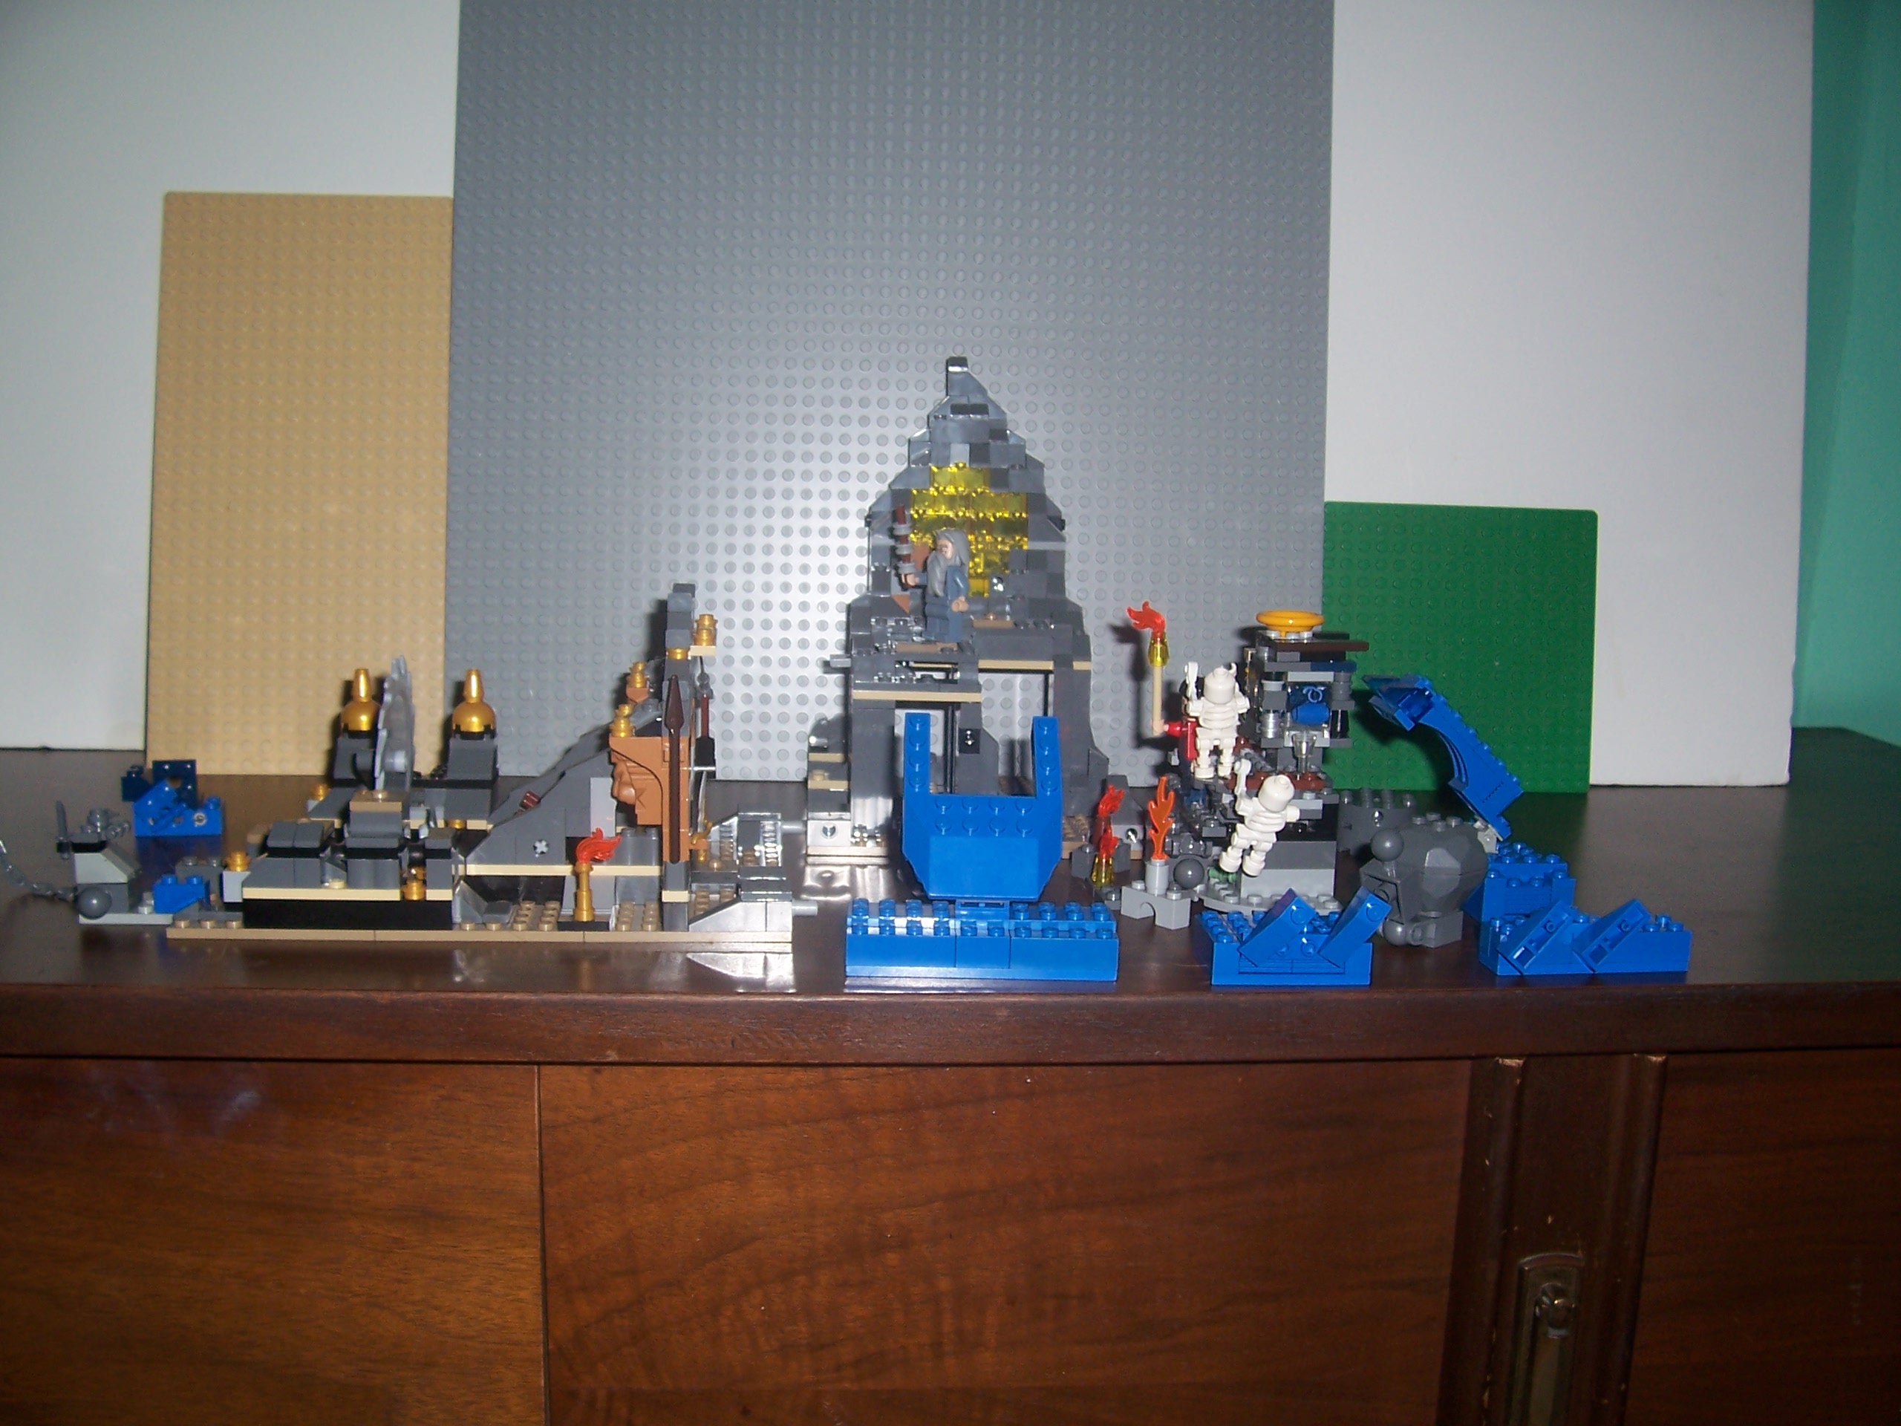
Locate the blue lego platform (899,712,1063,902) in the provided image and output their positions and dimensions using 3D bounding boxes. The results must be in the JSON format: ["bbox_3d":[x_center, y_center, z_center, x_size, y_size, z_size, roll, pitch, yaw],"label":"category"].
[{"bbox_3d":[0.010,0.028,0.566,0.048,0.011,0.064,1,49,-2],"label":"blue lego platform"}]

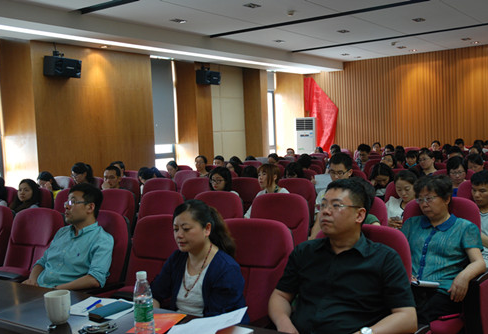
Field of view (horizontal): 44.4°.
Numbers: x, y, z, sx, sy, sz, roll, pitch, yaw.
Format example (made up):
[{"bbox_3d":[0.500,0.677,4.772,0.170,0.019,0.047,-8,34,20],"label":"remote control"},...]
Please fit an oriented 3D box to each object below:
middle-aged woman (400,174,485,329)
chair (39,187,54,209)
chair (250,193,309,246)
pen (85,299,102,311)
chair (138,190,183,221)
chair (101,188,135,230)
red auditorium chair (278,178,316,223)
[{"bbox_3d":[1.013,0.626,3.209,0.540,1.140,0.800,0,3,35],"label":"middle-aged woman"},{"bbox_3d":[-2.160,0.713,5.694,0.570,0.995,0.660,0,3,35],"label":"chair"},{"bbox_3d":[0.145,0.696,4.063,0.570,0.995,0.660,0,3,35],"label":"chair"},{"bbox_3d":[-0.575,0.527,2.270,0.012,0.012,0.148,-2,3,12],"label":"pen"},{"bbox_3d":[-0.774,0.703,4.713,0.570,0.995,0.660,0,3,35],"label":"chair"},{"bbox_3d":[-1.235,0.707,5.040,0.570,0.995,0.660,0,3,35],"label":"chair"},{"bbox_3d":[0.319,0.647,5.467,0.560,1.040,0.650,-1,3,35],"label":"red auditorium chair"}]

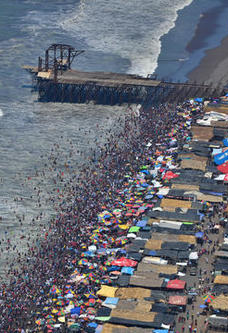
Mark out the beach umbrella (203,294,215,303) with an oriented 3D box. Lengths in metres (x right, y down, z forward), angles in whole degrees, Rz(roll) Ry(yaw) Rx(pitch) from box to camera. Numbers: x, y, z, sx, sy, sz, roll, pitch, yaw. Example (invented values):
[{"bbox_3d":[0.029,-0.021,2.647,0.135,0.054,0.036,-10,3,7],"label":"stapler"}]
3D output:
[{"bbox_3d":[19.520,27.754,530.000,2.500,2.350,2.500,0,20,0],"label":"beach umbrella"}]

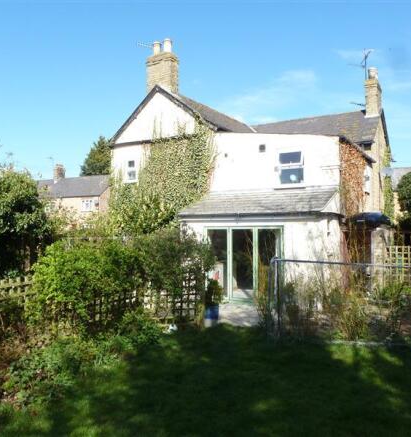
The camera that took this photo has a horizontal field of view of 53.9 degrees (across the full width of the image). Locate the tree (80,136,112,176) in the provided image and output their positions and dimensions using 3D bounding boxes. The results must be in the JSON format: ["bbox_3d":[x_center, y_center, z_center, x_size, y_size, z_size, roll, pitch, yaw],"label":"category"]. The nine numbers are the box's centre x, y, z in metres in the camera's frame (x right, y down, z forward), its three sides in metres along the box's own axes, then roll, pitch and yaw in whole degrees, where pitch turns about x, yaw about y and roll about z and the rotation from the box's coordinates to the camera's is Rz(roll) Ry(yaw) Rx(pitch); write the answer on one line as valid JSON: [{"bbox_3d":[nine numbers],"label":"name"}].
[{"bbox_3d":[-14.266,-4.616,57.036,7.500,13.902,7.500,-1,0,0],"label":"tree"}]

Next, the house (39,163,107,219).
[{"bbox_3d":[-13.265,-1.809,45.152,10.200,8.379,6.800,-1,0,28],"label":"house"}]

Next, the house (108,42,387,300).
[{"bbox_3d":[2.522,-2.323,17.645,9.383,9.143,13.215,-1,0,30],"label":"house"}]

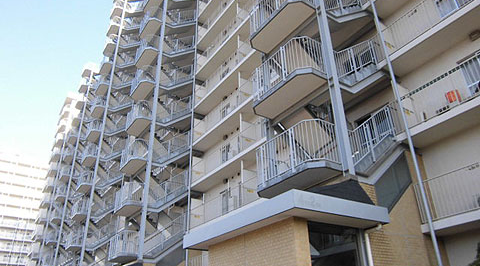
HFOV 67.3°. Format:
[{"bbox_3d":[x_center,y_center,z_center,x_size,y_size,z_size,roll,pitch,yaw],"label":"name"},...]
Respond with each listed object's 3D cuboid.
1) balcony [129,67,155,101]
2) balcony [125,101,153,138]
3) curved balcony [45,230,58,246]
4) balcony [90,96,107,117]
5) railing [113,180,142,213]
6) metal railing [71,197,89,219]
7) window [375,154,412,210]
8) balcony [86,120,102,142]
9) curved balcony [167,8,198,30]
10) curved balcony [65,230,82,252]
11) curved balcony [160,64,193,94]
[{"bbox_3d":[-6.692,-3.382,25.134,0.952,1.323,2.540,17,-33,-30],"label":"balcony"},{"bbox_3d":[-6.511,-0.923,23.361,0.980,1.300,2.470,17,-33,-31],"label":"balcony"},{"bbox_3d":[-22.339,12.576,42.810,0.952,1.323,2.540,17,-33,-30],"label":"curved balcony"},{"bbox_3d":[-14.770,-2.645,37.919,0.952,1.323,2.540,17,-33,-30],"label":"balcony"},{"bbox_3d":[-6.358,3.890,20.905,0.974,1.277,2.496,17,-33,-31],"label":"railing"},{"bbox_3d":[-14.257,6.865,32.200,0.930,1.180,2.470,17,-33,-31],"label":"metal railing"},{"bbox_3d":[4.078,1.356,9.551,1.855,2.306,0.106,16,-33,-30],"label":"window"},{"bbox_3d":[-14.410,-0.241,36.013,0.974,1.277,2.496,17,-33,-31],"label":"balcony"},{"bbox_3d":[-4.808,-8.447,27.941,2.700,2.500,1.100,17,-33,-31],"label":"curved balcony"},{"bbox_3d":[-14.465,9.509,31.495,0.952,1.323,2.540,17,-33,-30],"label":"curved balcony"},{"bbox_3d":[-4.410,-3.706,24.793,2.385,2.836,1.007,16,-33,-30],"label":"curved balcony"}]

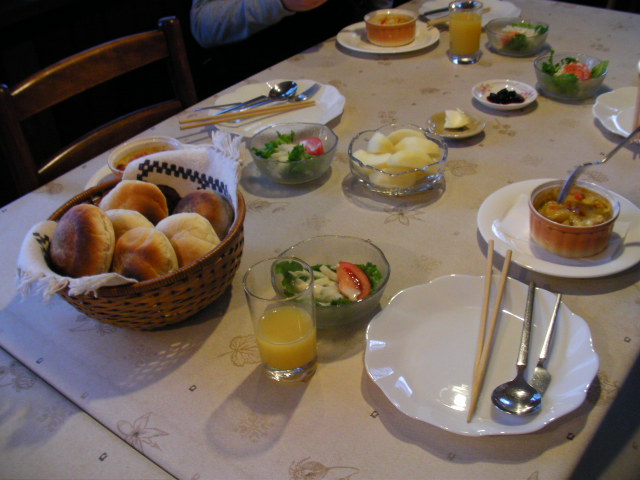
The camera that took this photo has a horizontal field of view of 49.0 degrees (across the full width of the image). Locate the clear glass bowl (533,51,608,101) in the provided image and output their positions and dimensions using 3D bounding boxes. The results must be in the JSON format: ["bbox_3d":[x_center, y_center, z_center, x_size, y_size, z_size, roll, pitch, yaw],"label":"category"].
[{"bbox_3d":[0.444,-0.289,1.255,0.126,0.048,0.126,1,35,0],"label":"clear glass bowl"}]

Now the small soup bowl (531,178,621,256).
[{"bbox_3d":[0.305,-0.025,0.863,0.108,0.046,0.108,1,35,0],"label":"small soup bowl"}]

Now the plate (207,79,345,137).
[{"bbox_3d":[-0.071,-0.218,1.166,0.227,0.020,0.227,1,35,0],"label":"plate"}]

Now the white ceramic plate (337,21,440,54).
[{"bbox_3d":[0.142,-0.420,1.460,0.218,0.020,0.218,1,35,0],"label":"white ceramic plate"}]

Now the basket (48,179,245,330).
[{"bbox_3d":[-0.201,0.020,0.832,0.228,0.096,0.246,-3,36,2],"label":"basket"}]

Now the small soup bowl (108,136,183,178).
[{"bbox_3d":[-0.254,-0.106,1.036,0.104,0.046,0.104,-5,36,0],"label":"small soup bowl"}]

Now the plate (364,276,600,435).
[{"bbox_3d":[0.162,0.115,0.722,0.233,0.022,0.233,-3,36,2],"label":"plate"}]

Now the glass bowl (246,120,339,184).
[{"bbox_3d":[-0.037,-0.130,1.066,0.131,0.046,0.131,-3,36,2],"label":"glass bowl"}]

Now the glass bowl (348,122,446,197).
[{"bbox_3d":[0.107,-0.109,0.990,0.137,0.048,0.137,1,35,0],"label":"glass bowl"}]

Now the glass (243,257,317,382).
[{"bbox_3d":[-0.035,0.084,0.708,0.067,0.115,0.067,-5,36,0],"label":"glass"}]

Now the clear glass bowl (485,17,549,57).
[{"bbox_3d":[0.395,-0.408,1.423,0.126,0.048,0.126,1,35,0],"label":"clear glass bowl"}]

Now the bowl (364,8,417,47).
[{"bbox_3d":[0.148,-0.437,1.451,0.104,0.046,0.104,-3,36,2],"label":"bowl"}]

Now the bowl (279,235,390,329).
[{"bbox_3d":[0.013,0.051,0.808,0.133,0.046,0.133,-3,36,2],"label":"bowl"}]

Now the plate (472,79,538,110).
[{"bbox_3d":[0.318,-0.245,1.209,0.111,0.019,0.111,-3,36,2],"label":"plate"}]

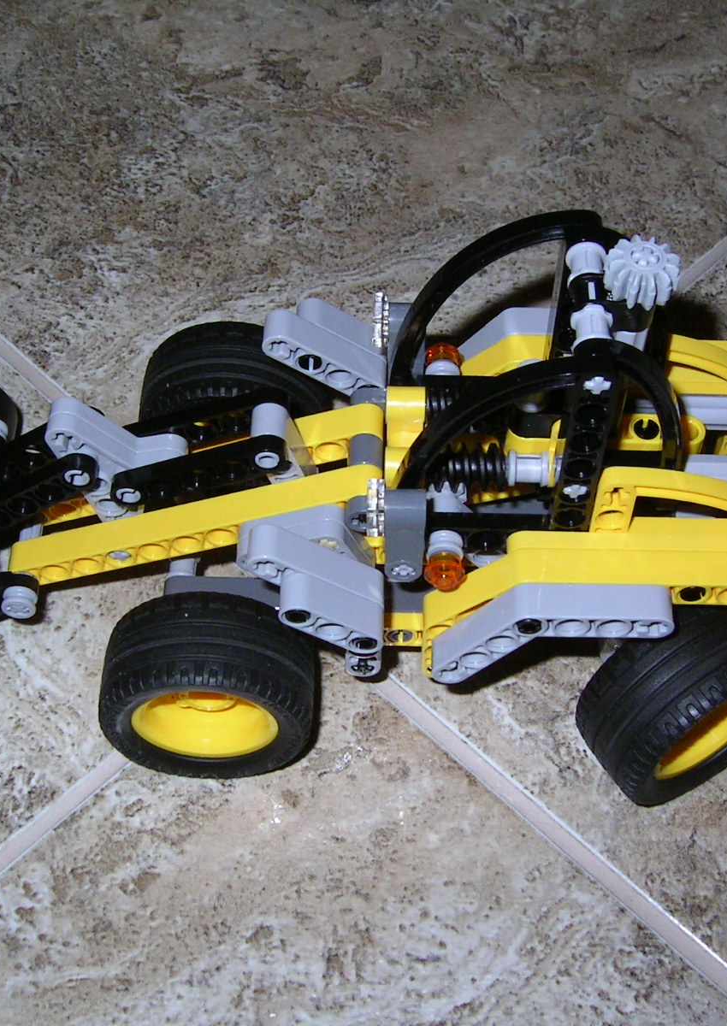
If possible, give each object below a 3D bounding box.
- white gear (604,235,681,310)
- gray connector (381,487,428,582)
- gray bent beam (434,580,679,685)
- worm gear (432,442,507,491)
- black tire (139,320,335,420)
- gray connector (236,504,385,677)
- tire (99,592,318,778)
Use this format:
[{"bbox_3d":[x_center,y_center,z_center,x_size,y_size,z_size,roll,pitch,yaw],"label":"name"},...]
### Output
[{"bbox_3d":[0.049,-0.042,0.248,0.013,0.008,0.013,1,54,0],"label":"white gear"},{"bbox_3d":[0.008,0.004,0.271,0.008,0.023,0.008,1,54,0],"label":"gray connector"},{"bbox_3d":[0.037,0.024,0.281,0.046,0.027,0.008,1,54,0],"label":"gray bent beam"},{"bbox_3d":[0.020,-0.009,0.283,0.016,0.010,0.010,1,54,0],"label":"worm gear"},{"bbox_3d":[-0.030,-0.023,0.336,0.043,0.043,0.022,1,54,0],"label":"black tire"},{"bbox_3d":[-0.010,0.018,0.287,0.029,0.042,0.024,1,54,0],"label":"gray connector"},{"bbox_3d":[-0.032,0.036,0.293,0.043,0.043,0.022,1,54,0],"label":"tire"}]

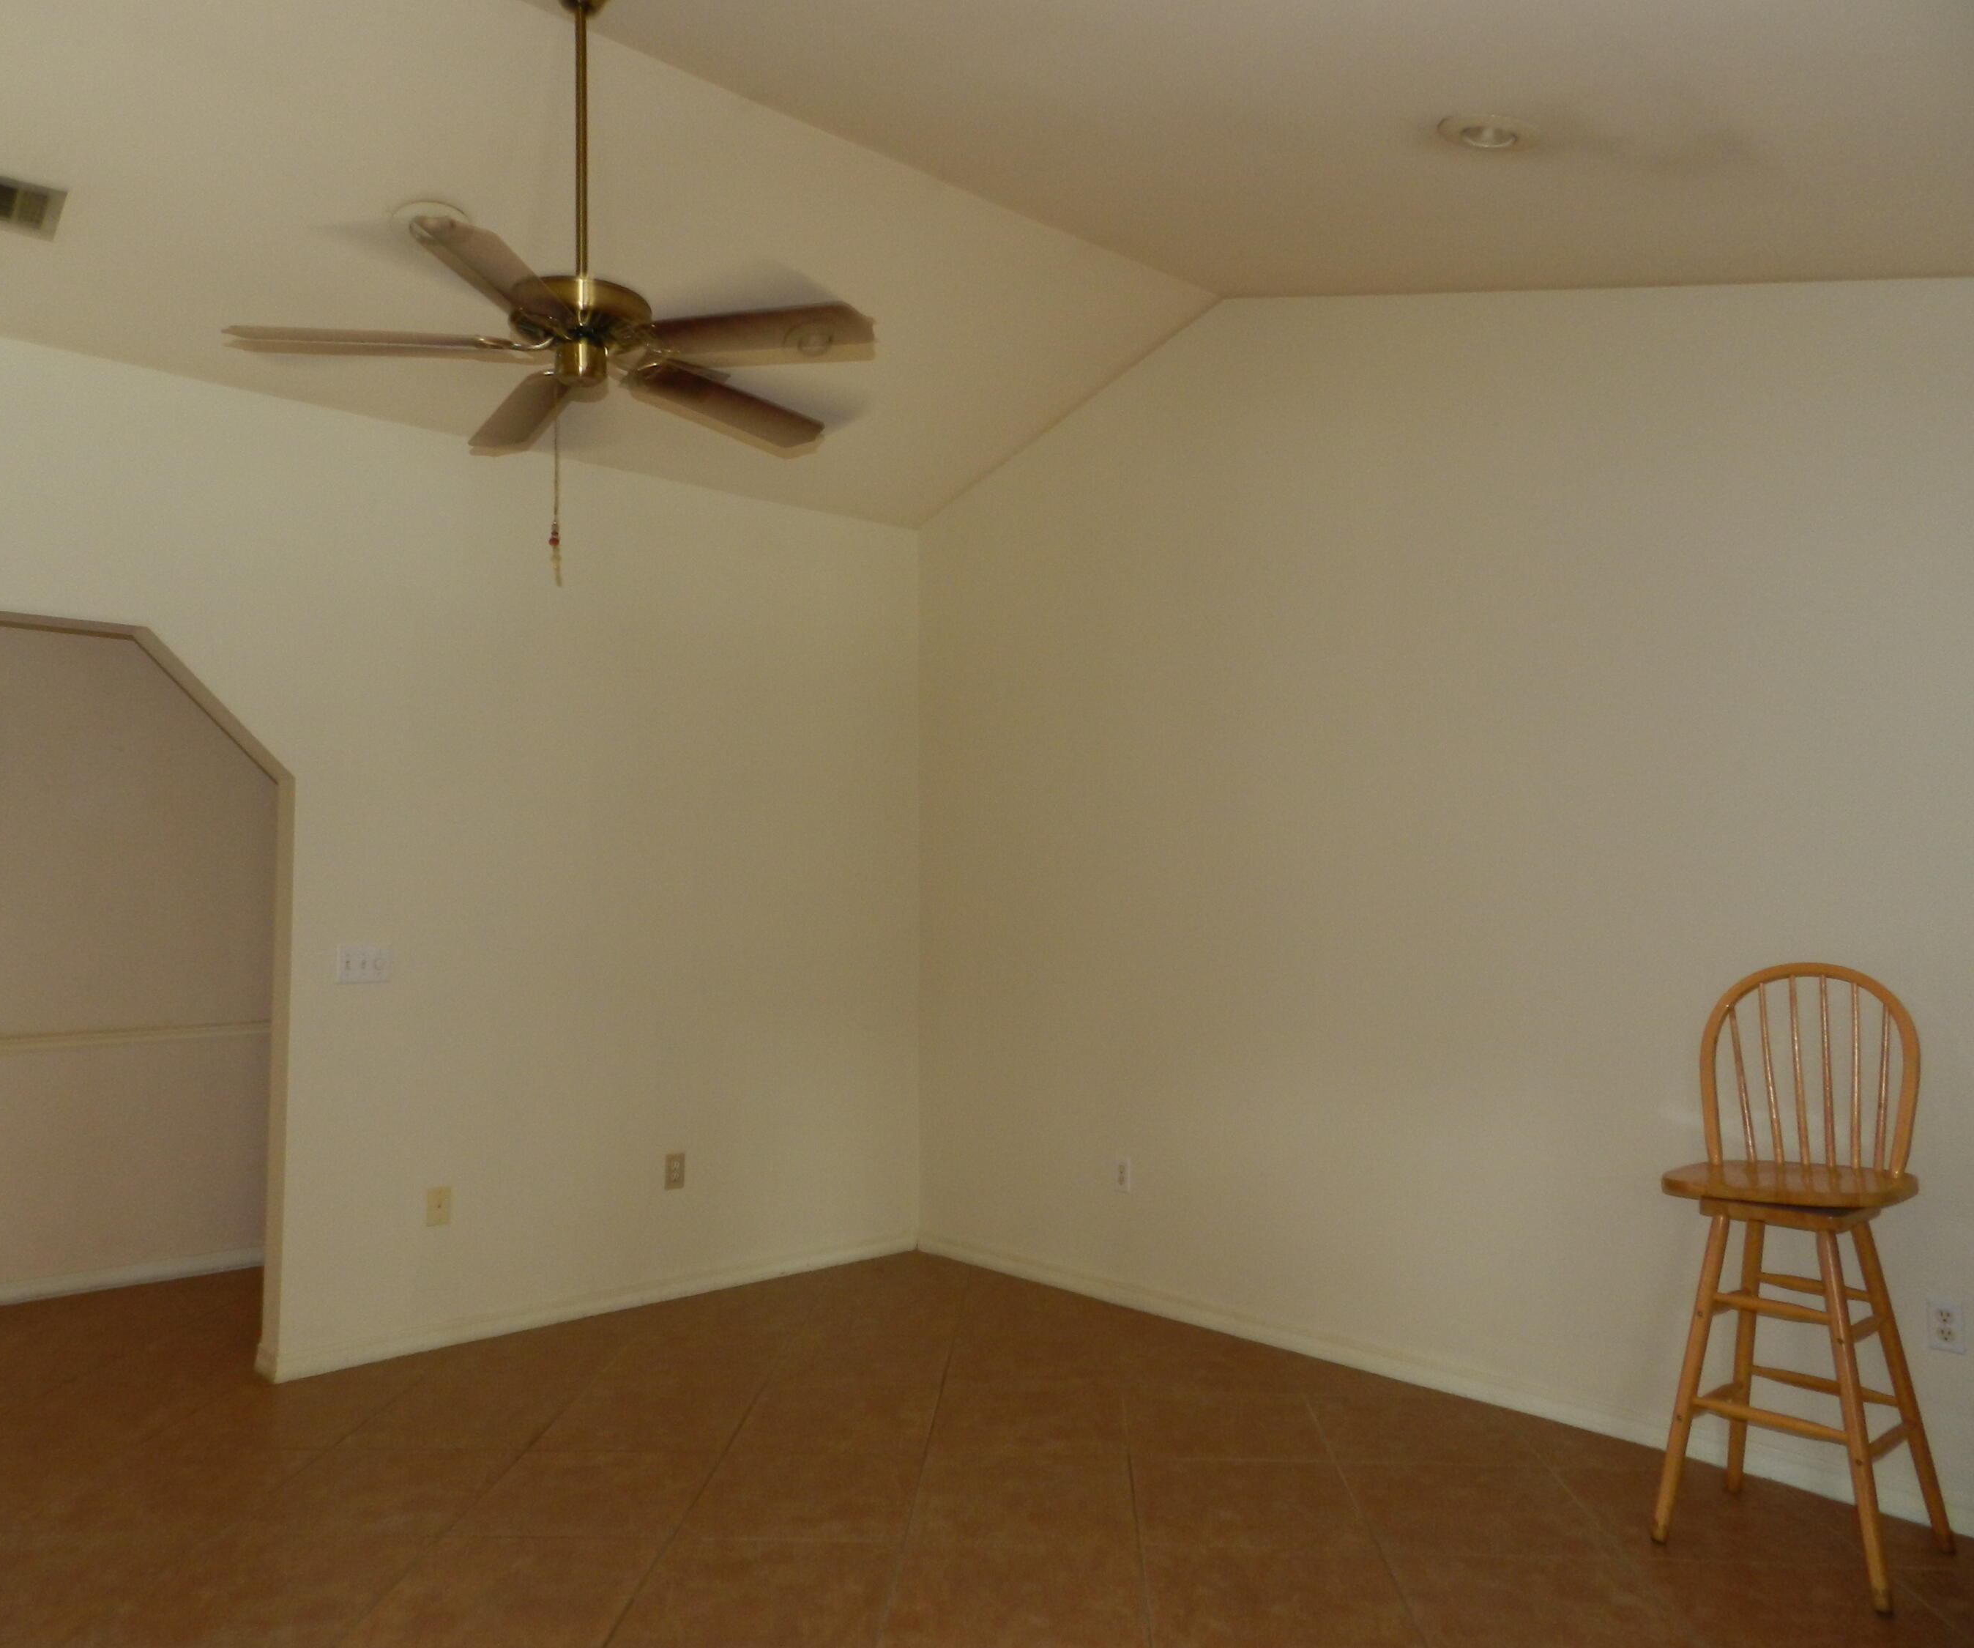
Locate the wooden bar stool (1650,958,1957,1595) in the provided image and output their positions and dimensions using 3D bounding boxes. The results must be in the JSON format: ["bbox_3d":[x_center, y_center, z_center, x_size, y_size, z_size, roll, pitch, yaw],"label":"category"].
[{"bbox_3d":[1.740,0.924,3.150,0.502,1.226,0.509,-3,-4,39],"label":"wooden bar stool"}]

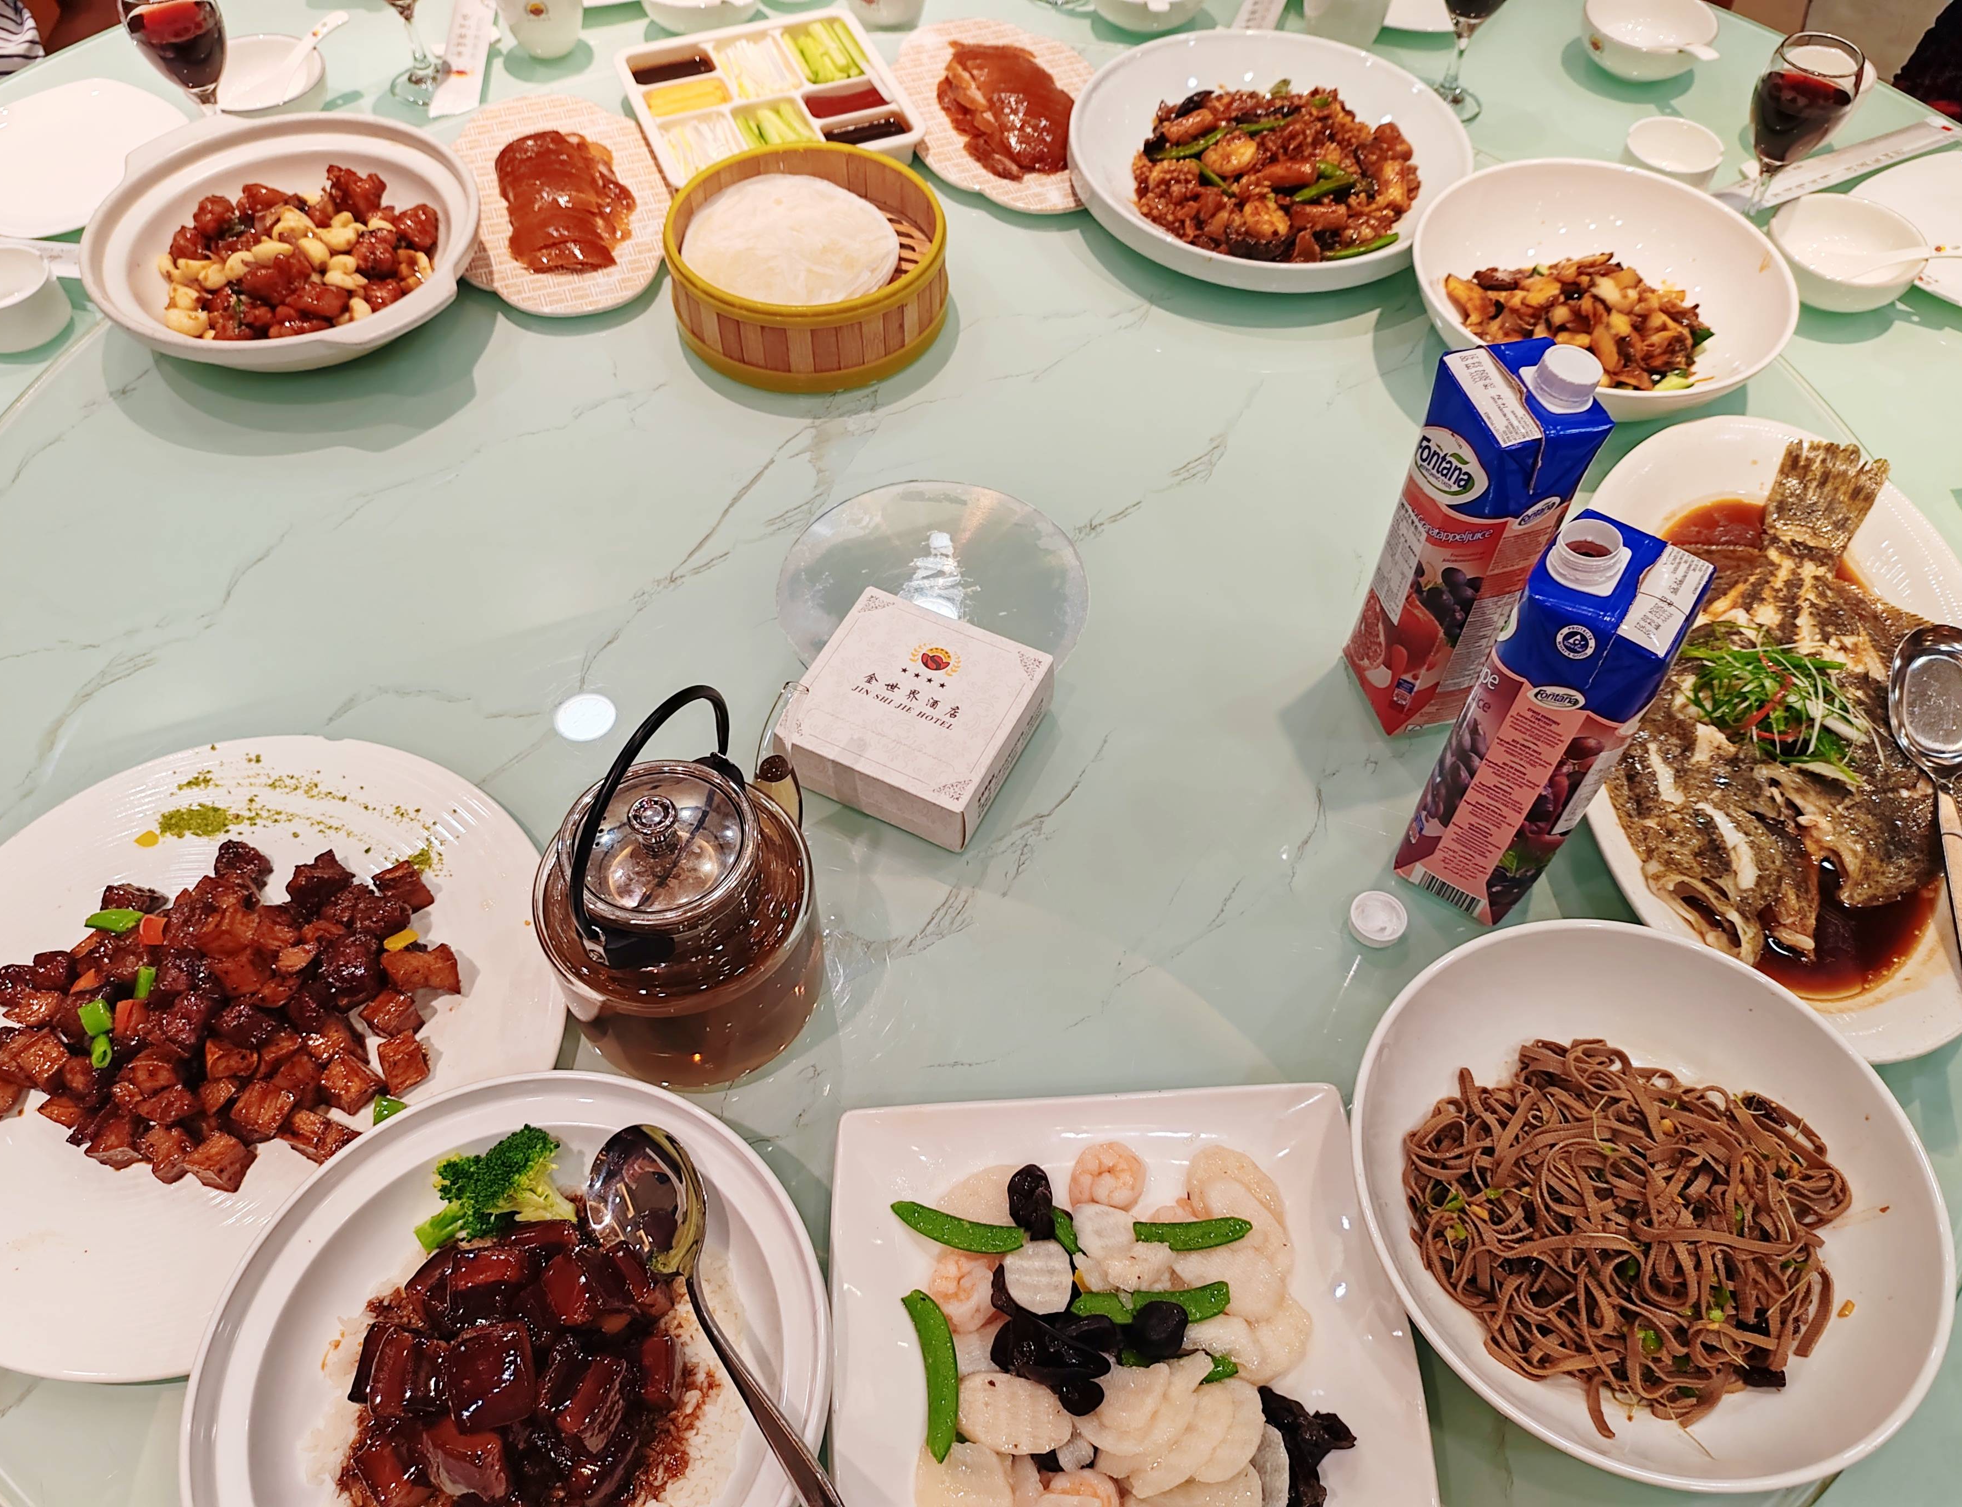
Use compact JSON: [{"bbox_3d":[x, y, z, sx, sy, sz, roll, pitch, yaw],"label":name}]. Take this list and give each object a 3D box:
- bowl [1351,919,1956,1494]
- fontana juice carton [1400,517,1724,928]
[{"bbox_3d":[0.312,0.218,0.765,0.273,0.070,0.273,0,55,-1],"label":"bowl"},{"bbox_3d":[0.292,-0.014,0.809,0.062,0.260,0.068,32,61,20],"label":"fontana juice carton"}]

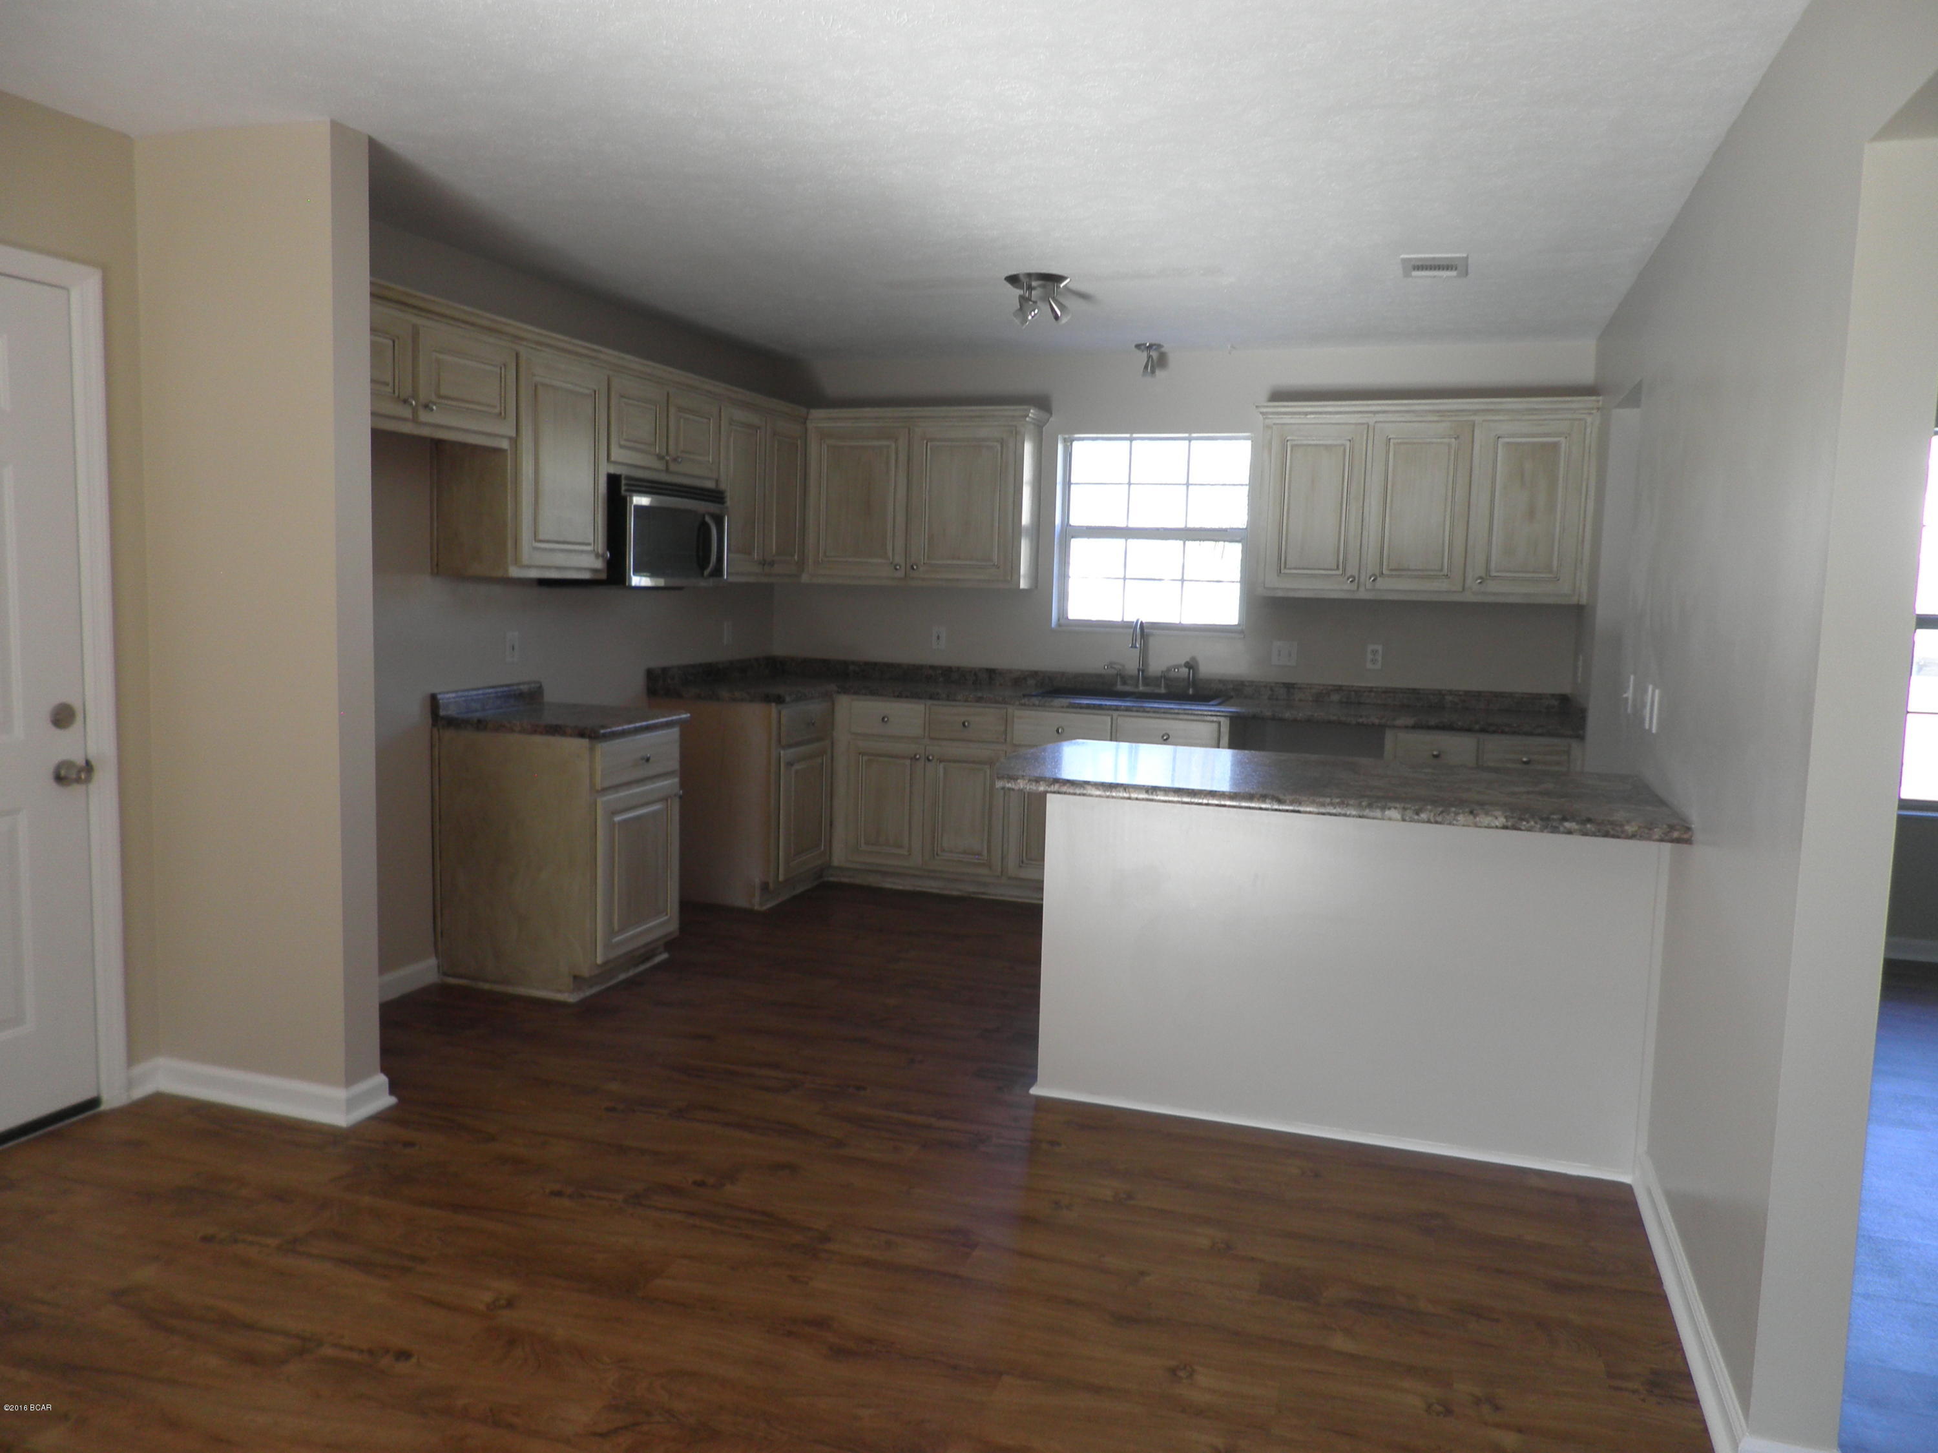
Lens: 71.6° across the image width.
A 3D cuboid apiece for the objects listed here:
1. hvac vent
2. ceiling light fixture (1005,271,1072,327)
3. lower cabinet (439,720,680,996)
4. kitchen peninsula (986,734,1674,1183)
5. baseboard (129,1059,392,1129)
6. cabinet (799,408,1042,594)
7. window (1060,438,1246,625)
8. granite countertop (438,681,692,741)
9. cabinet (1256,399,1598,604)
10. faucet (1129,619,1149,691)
[{"bbox_3d":[1.474,-1.442,4.247,0.198,0.020,0.340,4,7,19],"label":"hvac vent"},{"bbox_3d":[0.232,-1.439,4.577,0.225,0.165,0.225,1,6,0],"label":"ceiling light fixture"},{"bbox_3d":[-1.422,0.429,4.723,0.634,0.877,0.533,4,7,19],"label":"lower cabinet"},{"bbox_3d":[0.896,0.597,3.531,1.596,0.932,0.845,4,7,19],"label":"kitchen peninsula"},{"bbox_3d":[-1.858,0.944,3.544,0.644,0.097,0.275,4,7,19],"label":"baseboard"},{"bbox_3d":[-0.210,-1.059,6.255,1.127,0.791,0.327,4,7,19],"label":"cabinet"},{"bbox_3d":[0.832,-0.877,6.123,0.885,0.880,0.100,4,7,19],"label":"window"},{"bbox_3d":[-1.405,-0.062,4.668,0.640,0.113,0.569,4,7,19],"label":"granite countertop"},{"bbox_3d":[1.848,-0.922,5.543,1.301,0.786,0.327,4,7,19],"label":"cabinet"},{"bbox_3d":[0.757,-0.318,5.992,0.055,0.320,0.190,4,7,19],"label":"faucet"}]

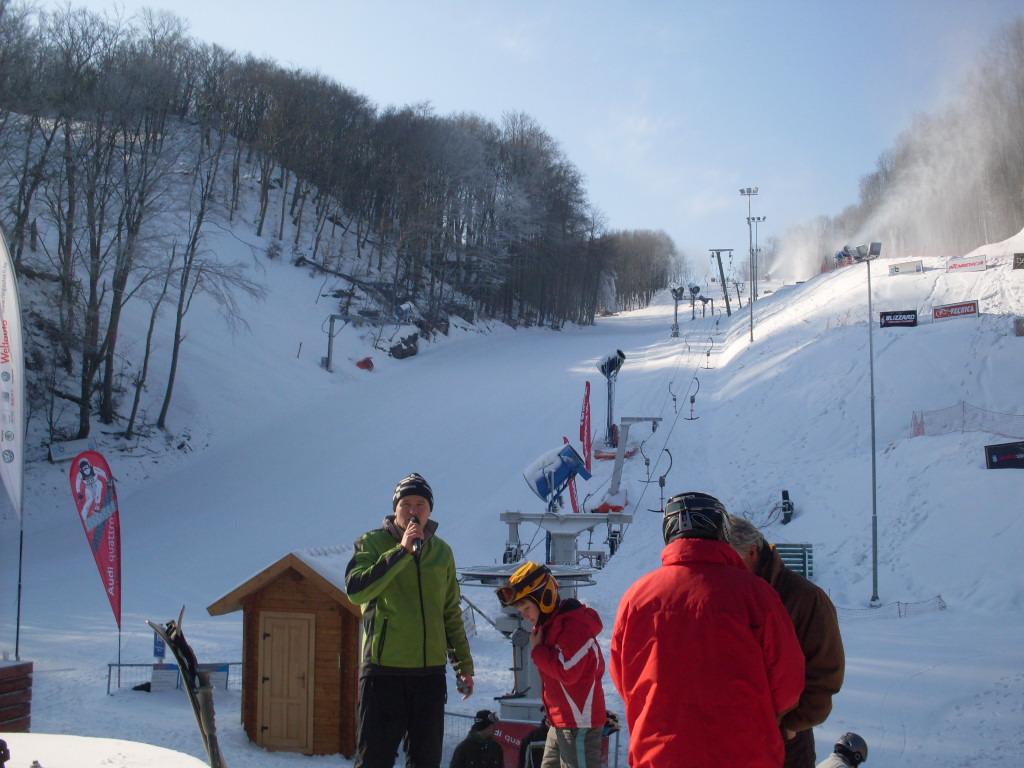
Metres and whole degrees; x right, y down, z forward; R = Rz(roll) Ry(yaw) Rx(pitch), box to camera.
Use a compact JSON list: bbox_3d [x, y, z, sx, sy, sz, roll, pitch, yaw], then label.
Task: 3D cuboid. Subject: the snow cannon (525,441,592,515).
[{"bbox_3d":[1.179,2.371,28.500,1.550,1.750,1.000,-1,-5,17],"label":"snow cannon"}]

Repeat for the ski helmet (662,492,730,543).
[{"bbox_3d":[0.644,0.480,3.900,0.230,0.220,0.290,-3,-24,27],"label":"ski helmet"}]

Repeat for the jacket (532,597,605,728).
[{"bbox_3d":[0.251,1.243,5.000,0.320,0.560,0.380,2,-5,-15],"label":"jacket"}]

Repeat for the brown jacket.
[{"bbox_3d":[0.943,0.951,4.200,0.480,0.740,0.580,4,-7,-38],"label":"brown jacket"}]

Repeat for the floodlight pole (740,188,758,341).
[{"bbox_3d":[16.974,-8.469,80.000,1.350,11.000,0.550,0,-5,9],"label":"floodlight pole"}]

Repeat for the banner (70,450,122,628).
[{"bbox_3d":[-7.762,2.905,21.000,0.970,3.300,0.100,1,-5,-12],"label":"banner"}]

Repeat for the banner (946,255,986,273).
[{"bbox_3d":[32.346,-8.505,80.000,2.700,0.970,0.080,-2,-6,27],"label":"banner"}]

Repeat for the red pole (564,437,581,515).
[{"bbox_3d":[2.045,3.161,38.000,0.300,2.900,0.200,-8,-5,-1],"label":"red pole"}]

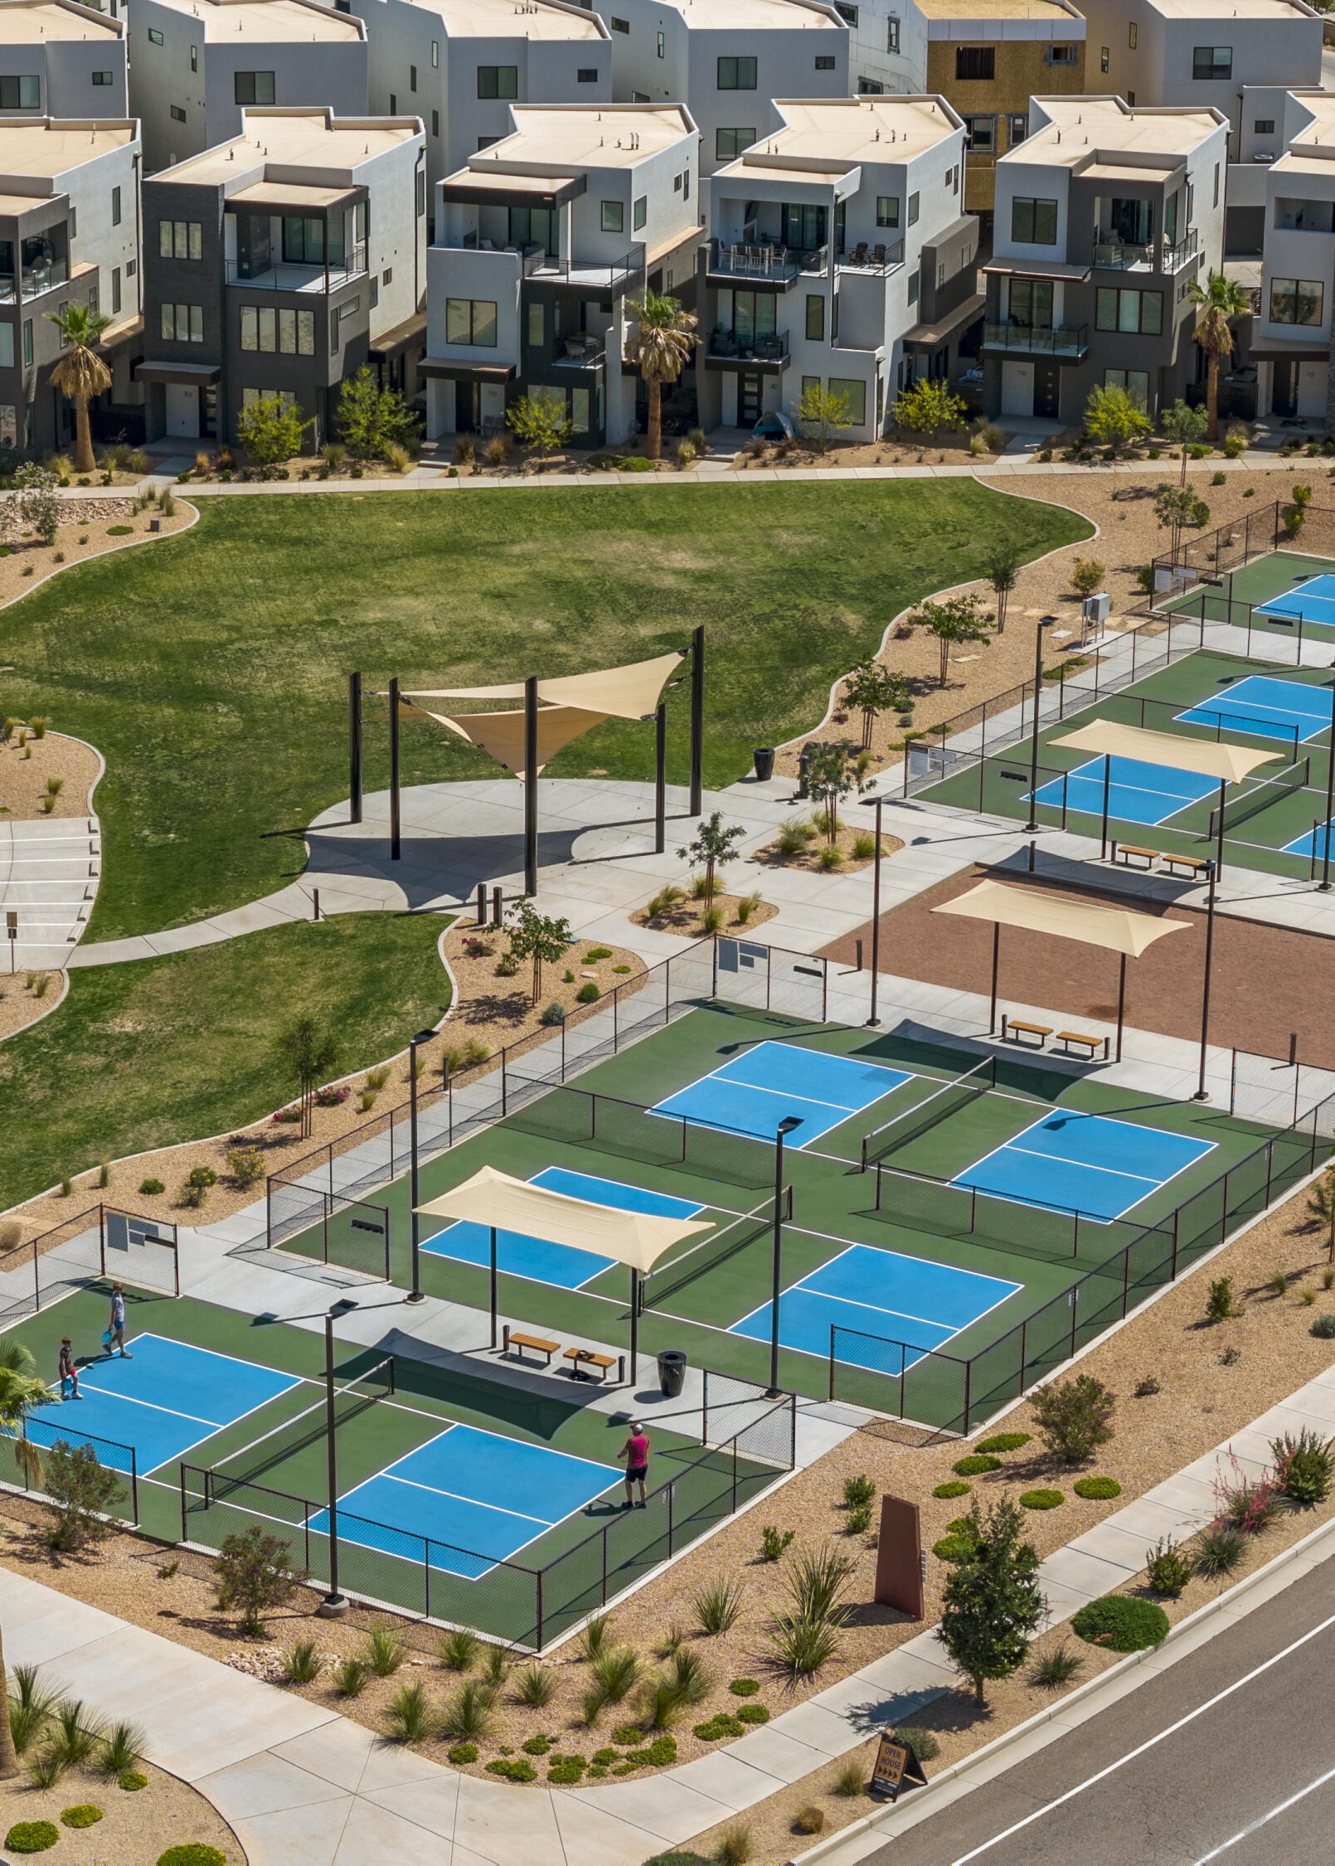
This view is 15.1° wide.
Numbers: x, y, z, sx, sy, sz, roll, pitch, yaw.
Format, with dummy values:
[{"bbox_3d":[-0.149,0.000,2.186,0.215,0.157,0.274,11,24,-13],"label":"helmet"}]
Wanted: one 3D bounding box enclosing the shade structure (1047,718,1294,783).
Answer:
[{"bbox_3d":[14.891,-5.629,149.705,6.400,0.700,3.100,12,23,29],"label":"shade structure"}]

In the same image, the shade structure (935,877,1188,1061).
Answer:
[{"bbox_3d":[10.445,1.102,134.402,6.300,4.240,3.150,12,23,29],"label":"shade structure"}]

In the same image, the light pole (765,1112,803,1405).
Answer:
[{"bbox_3d":[2.636,7.375,114.079,0.460,6.560,1.100,12,23,29],"label":"light pole"}]

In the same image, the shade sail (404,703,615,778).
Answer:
[{"bbox_3d":[-3.915,-6.193,149.700,9.171,1.510,6.443,-1,20,-6],"label":"shade sail"}]

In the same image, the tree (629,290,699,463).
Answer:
[{"bbox_3d":[-0.165,-21.276,192.825,2.850,6.450,2.850,1,20,0],"label":"tree"}]

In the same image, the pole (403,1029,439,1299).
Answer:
[{"bbox_3d":[-5.816,5.613,119.240,0.540,6.600,1.070,12,23,29],"label":"pole"}]

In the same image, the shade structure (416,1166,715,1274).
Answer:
[{"bbox_3d":[-2.349,6.337,115.404,6.323,0.552,3.121,12,23,29],"label":"shade structure"}]

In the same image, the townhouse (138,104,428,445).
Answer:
[{"bbox_3d":[-15.464,-26.880,206.372,7.800,10.600,16.600,5,20,13],"label":"townhouse"}]

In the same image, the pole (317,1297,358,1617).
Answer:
[{"bbox_3d":[-6.848,11.065,105.350,0.600,6.650,1.100,12,23,29],"label":"pole"}]

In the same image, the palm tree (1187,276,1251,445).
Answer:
[{"bbox_3d":[21.818,-22.747,199.058,2.450,6.650,2.400,1,20,0],"label":"palm tree"}]

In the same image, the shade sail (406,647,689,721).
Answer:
[{"bbox_3d":[-3.868,-7.031,149.464,9.230,1.570,6.392,-1,20,-6],"label":"shade sail"}]

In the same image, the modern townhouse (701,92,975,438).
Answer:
[{"bbox_3d":[7.629,-27.873,209.758,9.760,10.800,17.600,5,20,13],"label":"modern townhouse"}]

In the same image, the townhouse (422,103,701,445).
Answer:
[{"bbox_3d":[-3.973,-27.522,208.674,8.960,10.800,17.600,5,20,13],"label":"townhouse"}]

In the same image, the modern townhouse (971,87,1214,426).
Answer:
[{"bbox_3d":[18.052,-27.940,209.856,8.670,10.800,17.600,5,20,13],"label":"modern townhouse"}]

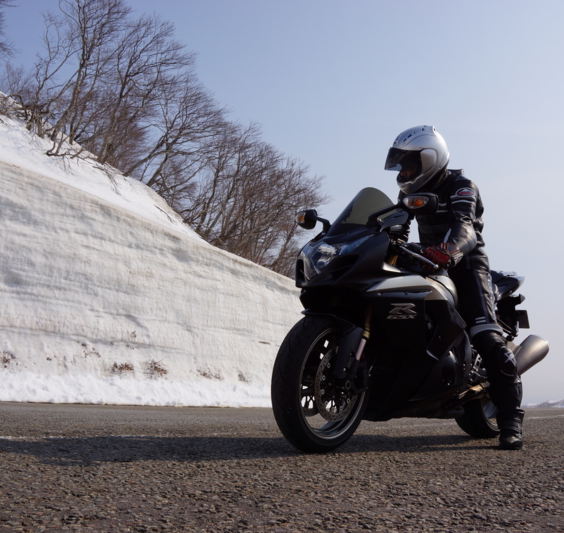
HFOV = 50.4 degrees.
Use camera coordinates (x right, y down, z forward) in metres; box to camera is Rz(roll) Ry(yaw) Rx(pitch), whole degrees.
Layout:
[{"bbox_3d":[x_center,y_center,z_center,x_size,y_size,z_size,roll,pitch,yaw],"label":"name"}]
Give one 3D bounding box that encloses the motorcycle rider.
[{"bbox_3d":[0.746,0.092,3.001,0.820,1.560,0.750,12,-18,-43],"label":"motorcycle rider"}]

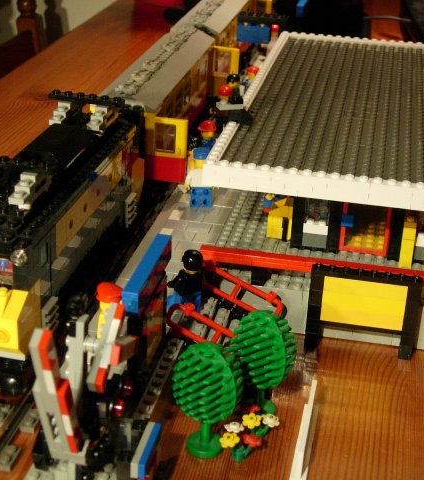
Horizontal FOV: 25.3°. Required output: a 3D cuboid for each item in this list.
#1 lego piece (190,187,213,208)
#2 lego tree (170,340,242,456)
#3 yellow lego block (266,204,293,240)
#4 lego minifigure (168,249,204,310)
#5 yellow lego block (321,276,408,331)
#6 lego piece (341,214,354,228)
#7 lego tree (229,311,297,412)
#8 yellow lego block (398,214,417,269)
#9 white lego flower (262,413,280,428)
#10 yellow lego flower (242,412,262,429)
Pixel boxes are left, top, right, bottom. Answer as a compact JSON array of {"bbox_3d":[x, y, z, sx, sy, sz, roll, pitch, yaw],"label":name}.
[{"bbox_3d":[-0.007,-0.032,0.677,0.016,0.017,0.009,3,25,0],"label":"lego piece"},{"bbox_3d":[-0.002,0.078,0.465,0.033,0.059,0.036,2,25,-1],"label":"lego tree"},{"bbox_3d":[0.048,-0.015,0.640,0.016,0.025,0.016,7,25,9],"label":"yellow lego block"},{"bbox_3d":[-0.015,0.023,0.565,0.020,0.040,0.014,-17,32,-36],"label":"lego minifigure"},{"bbox_3d":[0.089,0.036,0.553,0.048,0.029,0.008,7,25,9],"label":"yellow lego block"},{"bbox_3d":[0.089,-0.013,0.611,0.008,0.008,0.008,7,25,9],"label":"lego piece"},{"bbox_3d":[0.026,0.065,0.495,0.033,0.059,0.036,-14,30,-31],"label":"lego tree"},{"bbox_3d":[0.126,0.001,0.603,0.008,0.033,0.008,7,25,9],"label":"yellow lego block"},{"bbox_3d":[0.030,0.091,0.476,0.009,0.005,0.009,9,39,-7],"label":"white lego flower"},{"bbox_3d":[0.020,0.091,0.475,0.009,0.005,0.009,7,45,9],"label":"yellow lego flower"}]

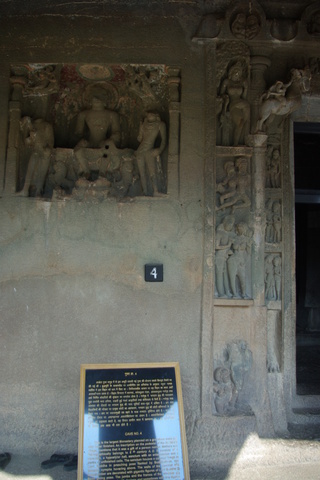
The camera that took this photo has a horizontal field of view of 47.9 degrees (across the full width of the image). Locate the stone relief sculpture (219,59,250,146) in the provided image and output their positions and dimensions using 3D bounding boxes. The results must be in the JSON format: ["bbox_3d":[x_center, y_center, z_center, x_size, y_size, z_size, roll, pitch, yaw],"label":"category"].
[{"bbox_3d":[0.737,-1.351,3.579,0.300,0.830,0.150,1,-5,-2],"label":"stone relief sculpture"}]

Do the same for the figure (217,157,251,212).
[{"bbox_3d":[0.714,-0.538,3.515,0.317,0.532,0.130,1,-5,-2],"label":"figure"}]

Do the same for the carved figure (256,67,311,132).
[{"bbox_3d":[1.206,-1.374,3.546,0.486,0.597,0.240,0,-5,8],"label":"carved figure"}]

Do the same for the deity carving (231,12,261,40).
[{"bbox_3d":[0.844,-2.111,3.562,0.284,0.244,0.100,1,-5,-2],"label":"deity carving"}]

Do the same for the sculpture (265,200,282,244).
[{"bbox_3d":[1.114,-0.180,3.539,0.160,0.447,0.090,1,-5,-2],"label":"sculpture"}]

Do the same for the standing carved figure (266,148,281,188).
[{"bbox_3d":[1.128,-0.710,3.581,0.124,0.389,0.080,1,-5,-2],"label":"standing carved figure"}]

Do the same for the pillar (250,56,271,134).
[{"bbox_3d":[1.000,-1.436,3.594,0.171,0.749,0.170,1,-5,-2],"label":"pillar"}]

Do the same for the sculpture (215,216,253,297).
[{"bbox_3d":[0.702,0.158,3.460,0.348,0.796,0.140,1,-5,-2],"label":"sculpture"}]

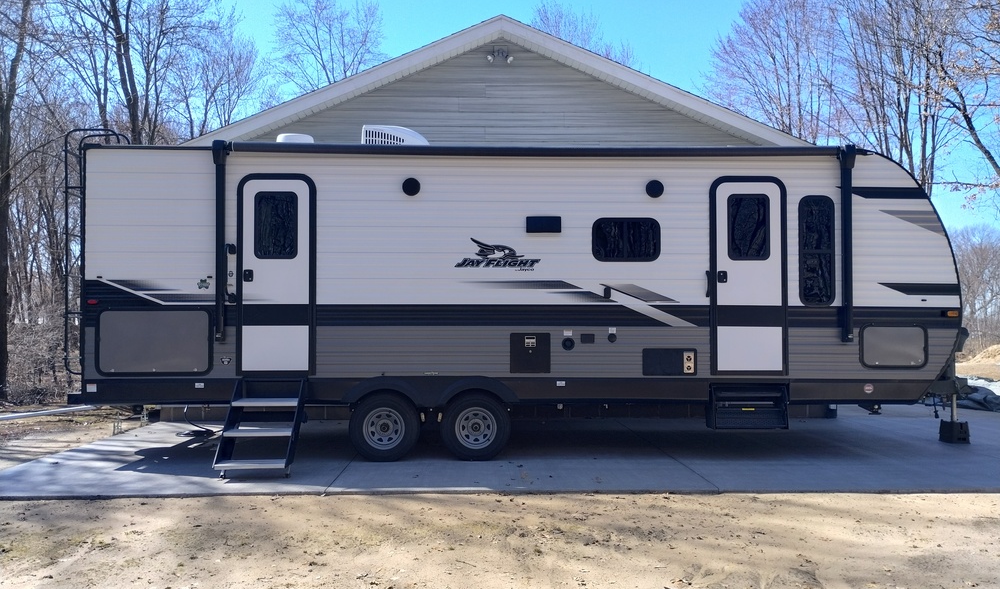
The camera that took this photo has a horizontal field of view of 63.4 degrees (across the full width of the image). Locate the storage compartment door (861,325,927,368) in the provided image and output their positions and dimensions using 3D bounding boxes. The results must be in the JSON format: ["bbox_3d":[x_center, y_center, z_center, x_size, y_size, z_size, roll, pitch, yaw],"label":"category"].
[{"bbox_3d":[3.725,0.494,7.660,0.653,0.430,0.050,0,-1,-1],"label":"storage compartment door"}]

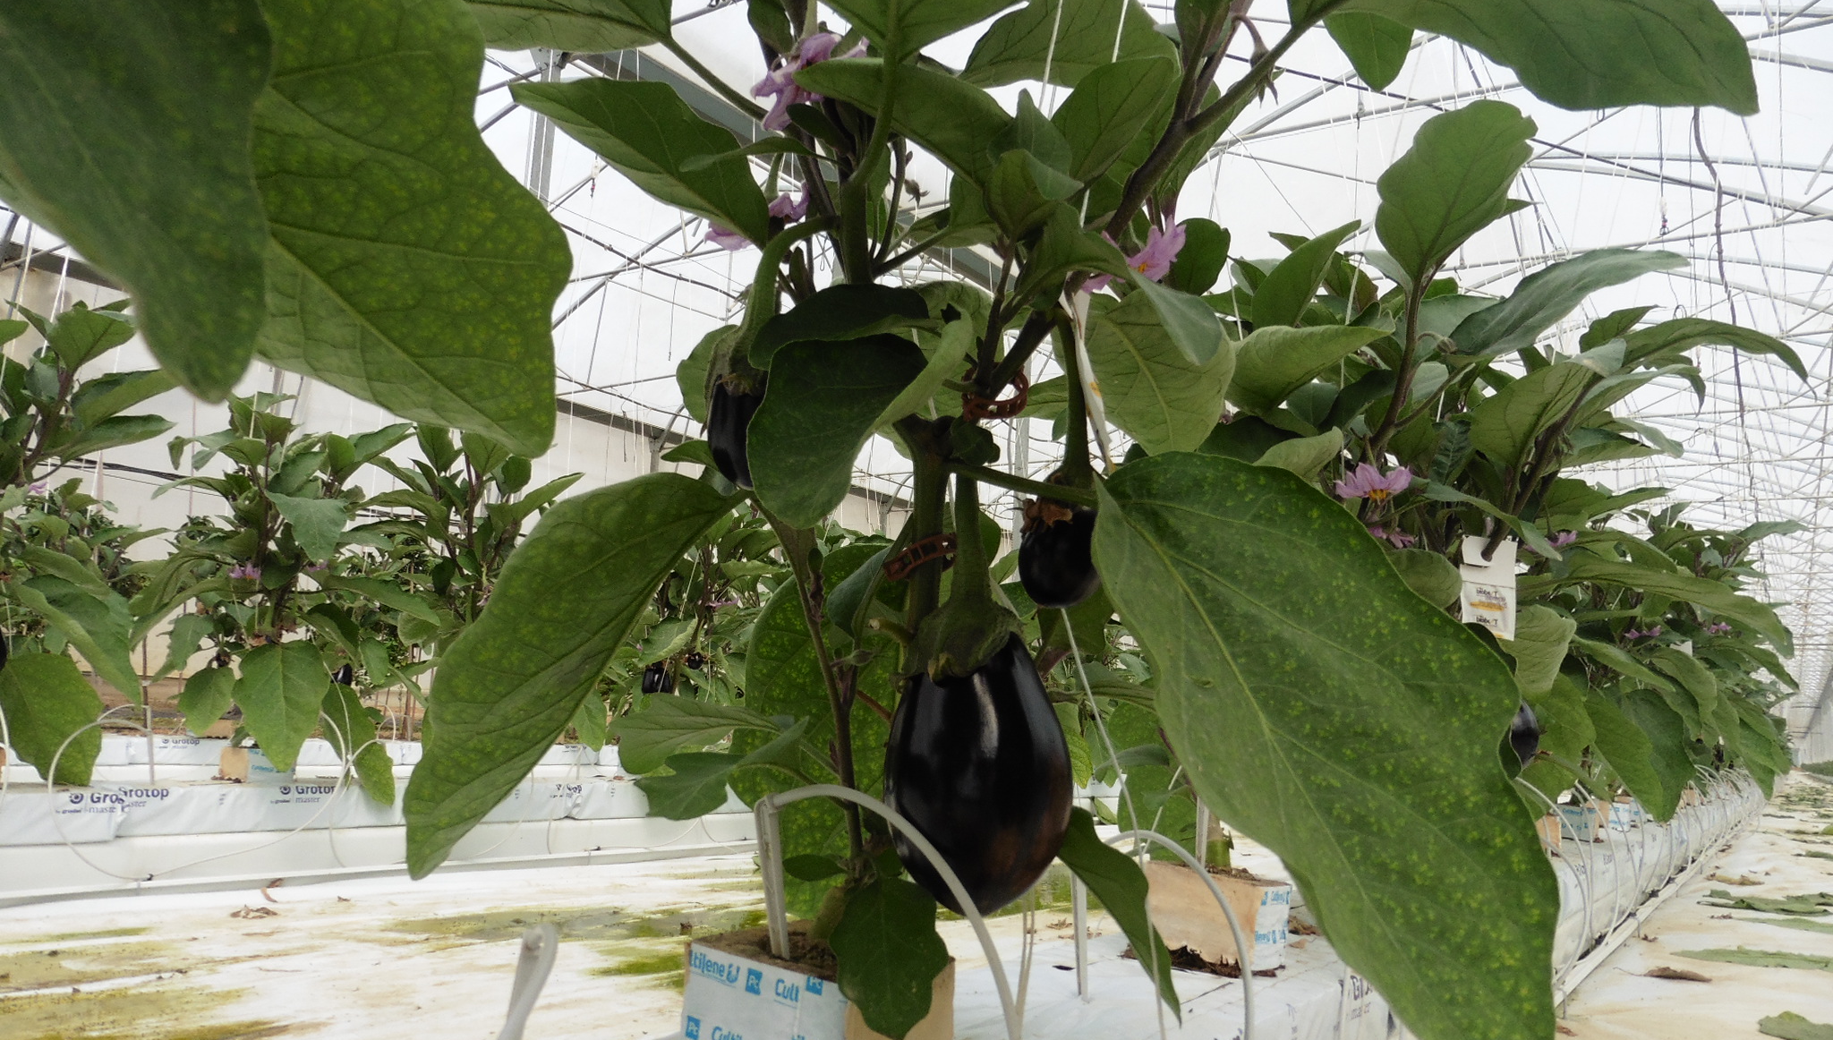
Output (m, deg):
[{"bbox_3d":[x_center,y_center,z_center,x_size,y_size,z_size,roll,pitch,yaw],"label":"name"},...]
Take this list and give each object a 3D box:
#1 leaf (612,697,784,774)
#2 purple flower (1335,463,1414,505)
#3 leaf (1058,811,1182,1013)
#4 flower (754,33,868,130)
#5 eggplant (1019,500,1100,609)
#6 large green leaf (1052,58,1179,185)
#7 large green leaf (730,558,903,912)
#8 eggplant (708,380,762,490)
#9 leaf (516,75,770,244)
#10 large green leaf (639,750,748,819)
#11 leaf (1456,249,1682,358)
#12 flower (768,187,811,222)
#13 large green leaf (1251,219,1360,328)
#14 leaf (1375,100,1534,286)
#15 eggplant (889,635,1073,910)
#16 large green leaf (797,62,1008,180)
[{"bbox_3d":[-0.114,0.114,0.665,0.089,0.058,0.025,6,31,-6],"label":"leaf"},{"bbox_3d":[0.348,-0.027,0.965,0.057,0.033,0.052,0,-9,20],"label":"purple flower"},{"bbox_3d":[0.111,0.208,0.675,0.058,0.130,0.035,-28,-6,-33],"label":"leaf"},{"bbox_3d":[-0.059,-0.242,0.700,0.058,0.048,0.050,2,-8,17],"label":"flower"},{"bbox_3d":[0.078,0.017,0.690,0.045,0.063,0.045,4,-7,3],"label":"eggplant"},{"bbox_3d":[0.100,-0.200,0.640,0.055,0.080,0.040,42,19,-5],"label":"large green leaf"},{"bbox_3d":[-0.052,0.124,0.740,0.115,0.215,0.040,5,0,15],"label":"large green leaf"},{"bbox_3d":[-0.084,-0.041,0.610,0.036,0.055,0.036,-5,4,-7],"label":"eggplant"},{"bbox_3d":[-0.143,-0.201,0.690,0.152,0.030,0.085,31,-31,-8],"label":"leaf"},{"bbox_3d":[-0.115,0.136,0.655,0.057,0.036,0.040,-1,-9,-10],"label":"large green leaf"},{"bbox_3d":[0.537,-0.182,1.050,0.197,0.040,0.080,-22,23,6],"label":"leaf"},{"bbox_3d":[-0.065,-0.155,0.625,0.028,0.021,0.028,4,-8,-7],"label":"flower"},{"bbox_3d":[0.309,-0.195,1.010,0.055,0.100,0.050,38,19,7],"label":"large green leaf"},{"bbox_3d":[0.423,-0.258,1.000,0.100,0.145,0.055,23,21,16],"label":"leaf"},{"bbox_3d":[0.030,0.122,0.615,0.090,0.137,0.090,0,-8,3],"label":"eggplant"},{"bbox_3d":[-0.006,-0.191,0.610,0.110,0.042,0.055,27,15,-9],"label":"large green leaf"}]

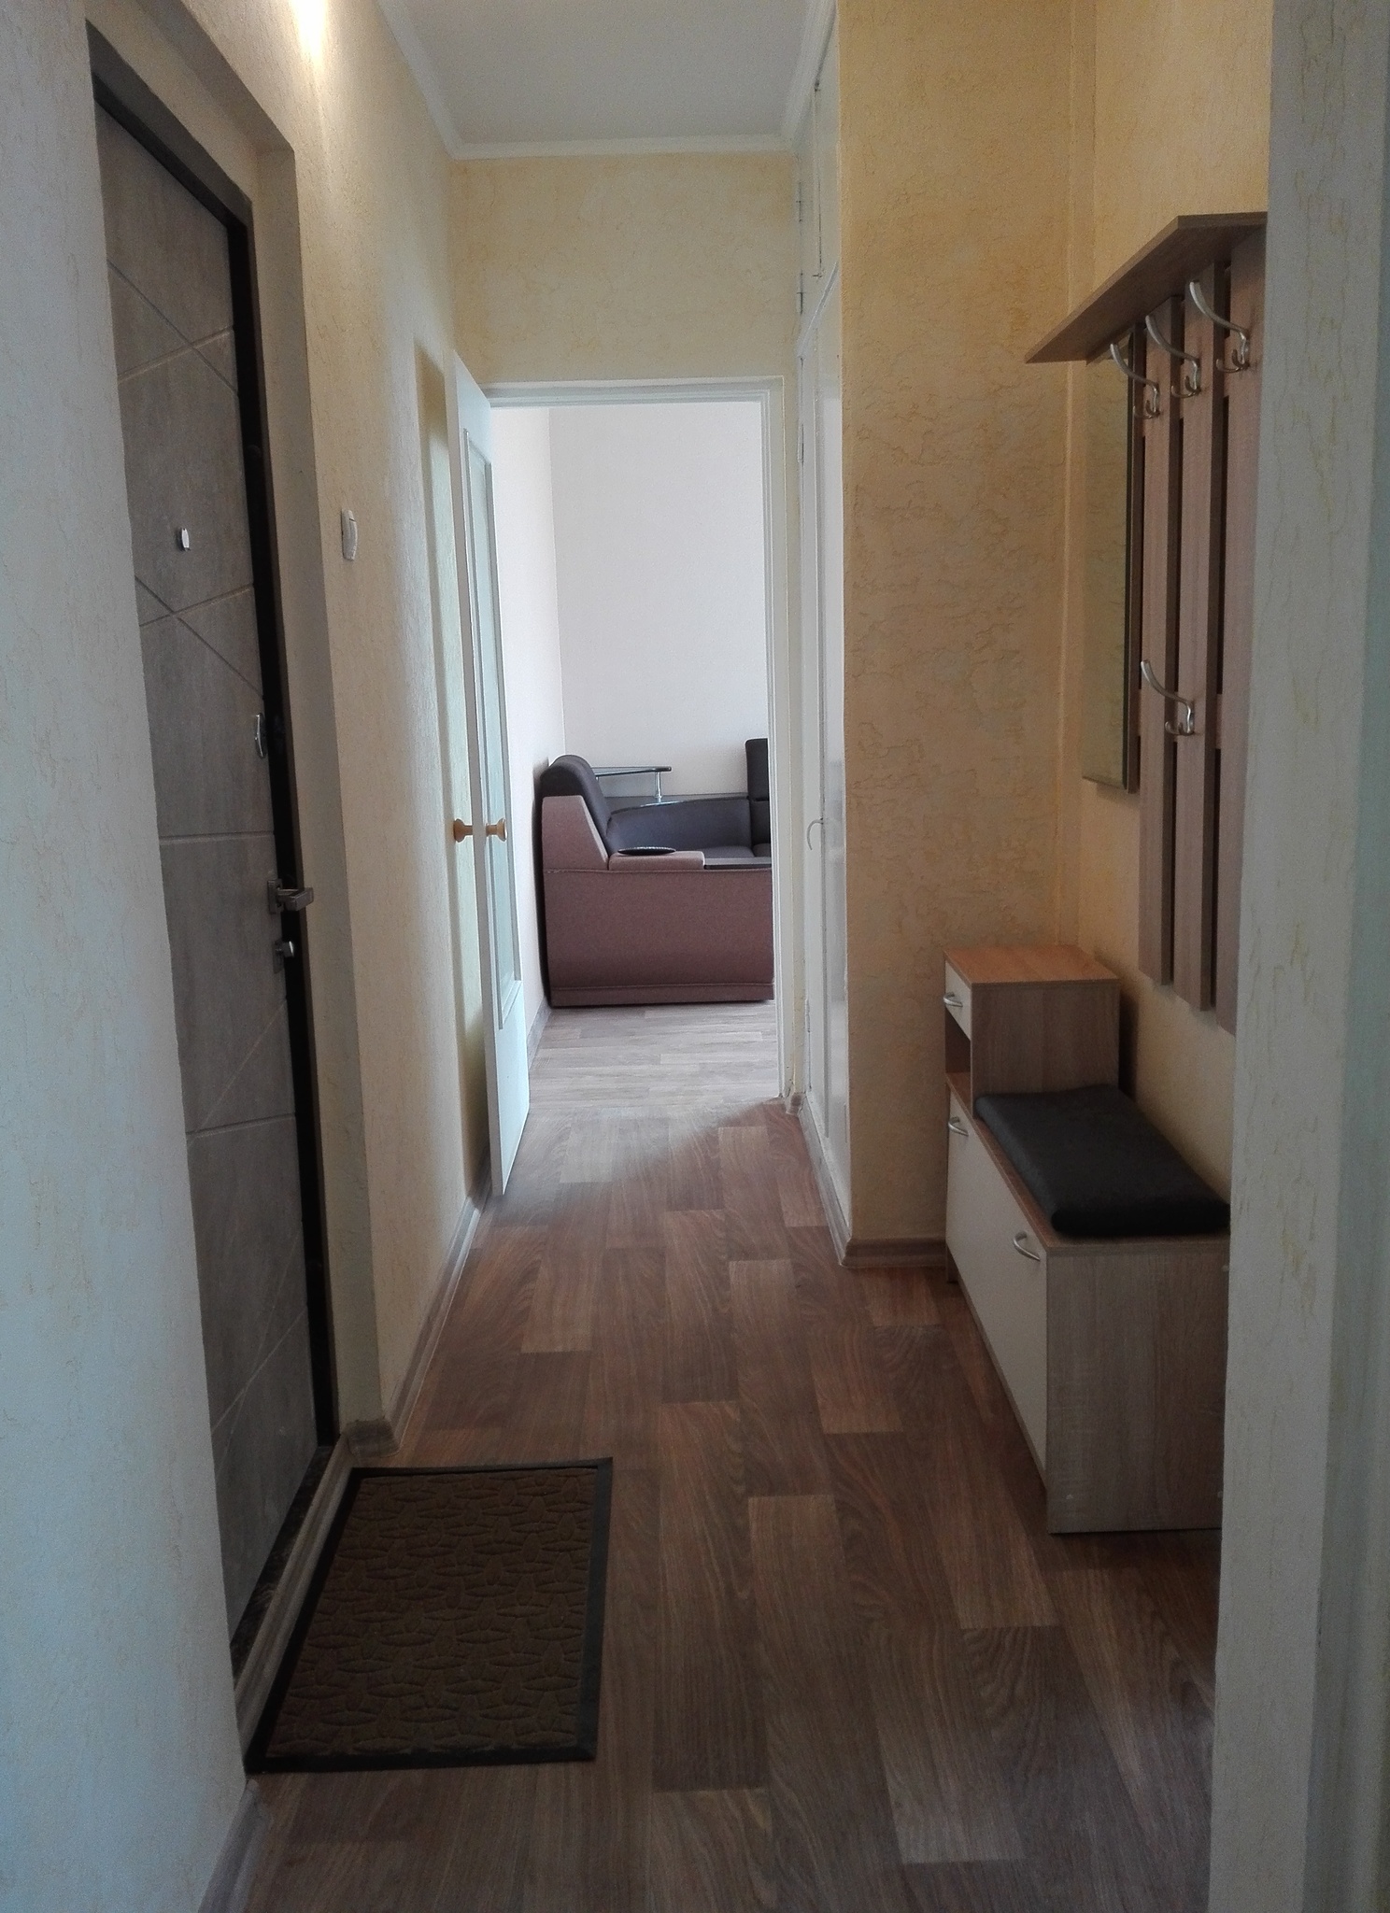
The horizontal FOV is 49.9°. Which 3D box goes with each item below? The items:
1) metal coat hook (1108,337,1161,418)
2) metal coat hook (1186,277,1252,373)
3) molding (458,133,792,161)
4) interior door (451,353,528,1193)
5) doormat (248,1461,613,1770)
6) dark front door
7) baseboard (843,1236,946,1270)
[{"bbox_3d":[0.708,-0.936,2.409,0.084,0.120,0.052,-2,10,0],"label":"metal coat hook"},{"bbox_3d":[0.710,-0.858,2.024,0.084,0.120,0.052,-2,10,0],"label":"metal coat hook"},{"bbox_3d":[-0.204,-2.155,3.970,0.923,0.033,0.033,-2,10,0],"label":"molding"},{"bbox_3d":[-0.540,-0.452,3.940,0.040,1.995,0.775,-2,10,-1],"label":"interior door"},{"bbox_3d":[-0.336,0.890,2.103,0.421,0.009,0.701,-2,10,-1],"label":"doormat"},{"bbox_3d":[-0.677,-0.064,1.948,0.060,1.930,0.800,-2,10,0],"label":"dark front door"},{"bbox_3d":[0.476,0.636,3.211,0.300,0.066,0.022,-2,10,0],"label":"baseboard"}]

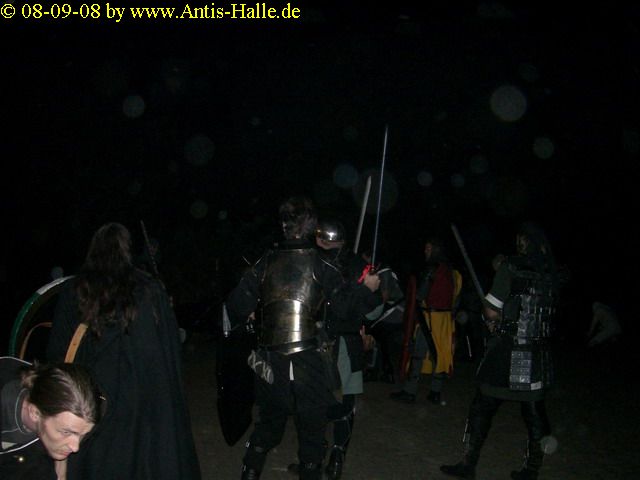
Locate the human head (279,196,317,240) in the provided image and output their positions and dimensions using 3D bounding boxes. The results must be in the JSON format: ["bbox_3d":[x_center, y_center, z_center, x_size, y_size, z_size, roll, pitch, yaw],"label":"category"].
[{"bbox_3d":[-0.125,-0.119,3.900,0.210,0.245,0.220,0,-2,0],"label":"human head"}]

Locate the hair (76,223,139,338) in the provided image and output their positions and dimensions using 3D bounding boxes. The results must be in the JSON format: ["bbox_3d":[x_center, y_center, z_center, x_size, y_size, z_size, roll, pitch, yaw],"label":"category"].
[{"bbox_3d":[-1.028,0.191,3.400,0.300,0.540,0.250,0,-2,-7],"label":"hair"}]

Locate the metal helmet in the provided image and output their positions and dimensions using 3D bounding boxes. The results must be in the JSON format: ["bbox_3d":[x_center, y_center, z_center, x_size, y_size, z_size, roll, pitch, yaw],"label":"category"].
[{"bbox_3d":[0.062,-0.059,4.850,0.240,0.160,0.205,-2,-2,45],"label":"metal helmet"}]

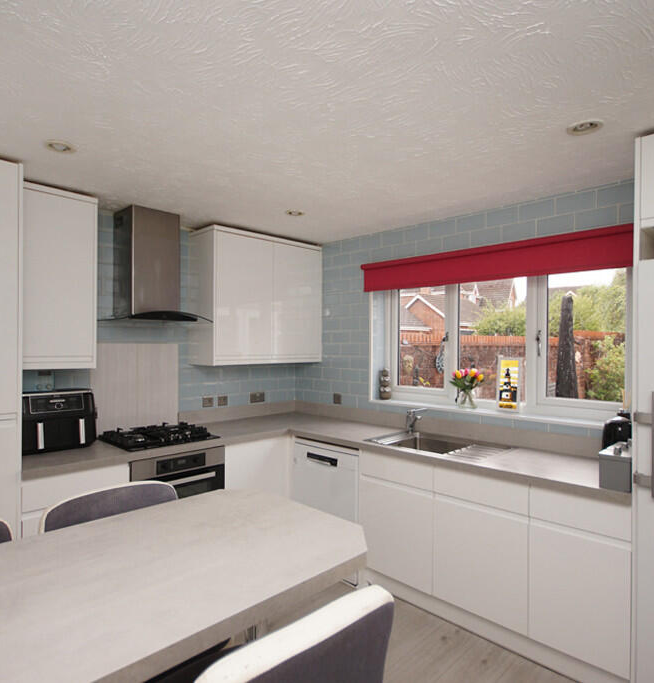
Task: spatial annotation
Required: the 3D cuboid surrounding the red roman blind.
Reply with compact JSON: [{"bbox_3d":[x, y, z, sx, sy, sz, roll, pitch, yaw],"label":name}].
[{"bbox_3d":[0.932,-0.492,2.750,1.745,0.220,0.060,0,0,41],"label":"red roman blind"}]

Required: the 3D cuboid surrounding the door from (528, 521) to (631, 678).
[{"bbox_3d":[1.121,1.131,1.915,0.398,0.557,0.022,0,-1,42],"label":"door"}]

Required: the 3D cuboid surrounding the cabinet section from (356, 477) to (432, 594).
[{"bbox_3d":[0.401,1.120,2.526,0.500,0.565,0.020,0,-1,42],"label":"cabinet section"}]

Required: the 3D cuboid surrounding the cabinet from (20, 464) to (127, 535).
[{"bbox_3d":[-1.481,1.046,2.421,0.494,0.750,0.570,1,-1,-43],"label":"cabinet"}]

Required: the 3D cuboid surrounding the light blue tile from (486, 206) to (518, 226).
[{"bbox_3d":[1.095,-0.772,2.665,0.194,0.099,0.010,0,0,41],"label":"light blue tile"}]

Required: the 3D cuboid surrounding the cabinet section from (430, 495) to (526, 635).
[{"bbox_3d":[0.777,1.115,2.188,0.494,0.560,0.020,0,0,41],"label":"cabinet section"}]

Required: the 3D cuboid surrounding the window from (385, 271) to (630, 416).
[{"bbox_3d":[1.096,-0.040,2.870,1.670,0.940,0.070,0,0,41],"label":"window"}]

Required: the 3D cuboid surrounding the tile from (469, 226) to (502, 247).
[{"bbox_3d":[1.019,-0.670,2.732,0.202,0.099,0.010,0,0,41],"label":"tile"}]

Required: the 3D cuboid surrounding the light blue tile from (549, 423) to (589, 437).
[{"bbox_3d":[1.381,0.508,2.437,0.202,0.056,0.010,0,-1,42],"label":"light blue tile"}]

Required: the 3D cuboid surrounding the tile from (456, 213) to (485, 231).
[{"bbox_3d":[0.955,-0.789,2.841,0.202,0.104,0.010,0,-1,42],"label":"tile"}]

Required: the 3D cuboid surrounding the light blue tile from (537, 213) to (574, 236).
[{"bbox_3d":[1.337,-0.680,2.499,0.202,0.104,0.010,0,-1,42],"label":"light blue tile"}]

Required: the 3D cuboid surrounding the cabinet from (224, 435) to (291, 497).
[{"bbox_3d":[-0.652,1.041,3.094,0.570,0.720,0.530,0,0,45],"label":"cabinet"}]

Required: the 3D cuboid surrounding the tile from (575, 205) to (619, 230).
[{"bbox_3d":[1.478,-0.674,2.343,0.200,0.102,0.009,0,-1,42],"label":"tile"}]

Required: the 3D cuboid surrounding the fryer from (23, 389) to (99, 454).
[{"bbox_3d":[-1.593,0.460,2.523,0.385,0.325,0.290,1,-1,-42],"label":"fryer"}]

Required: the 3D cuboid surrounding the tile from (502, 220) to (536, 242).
[{"bbox_3d":[1.170,-0.671,2.599,0.195,0.099,0.010,0,0,41],"label":"tile"}]

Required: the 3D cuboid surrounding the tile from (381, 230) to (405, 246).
[{"bbox_3d":[0.502,-0.786,3.244,0.202,0.104,0.010,0,-1,42],"label":"tile"}]

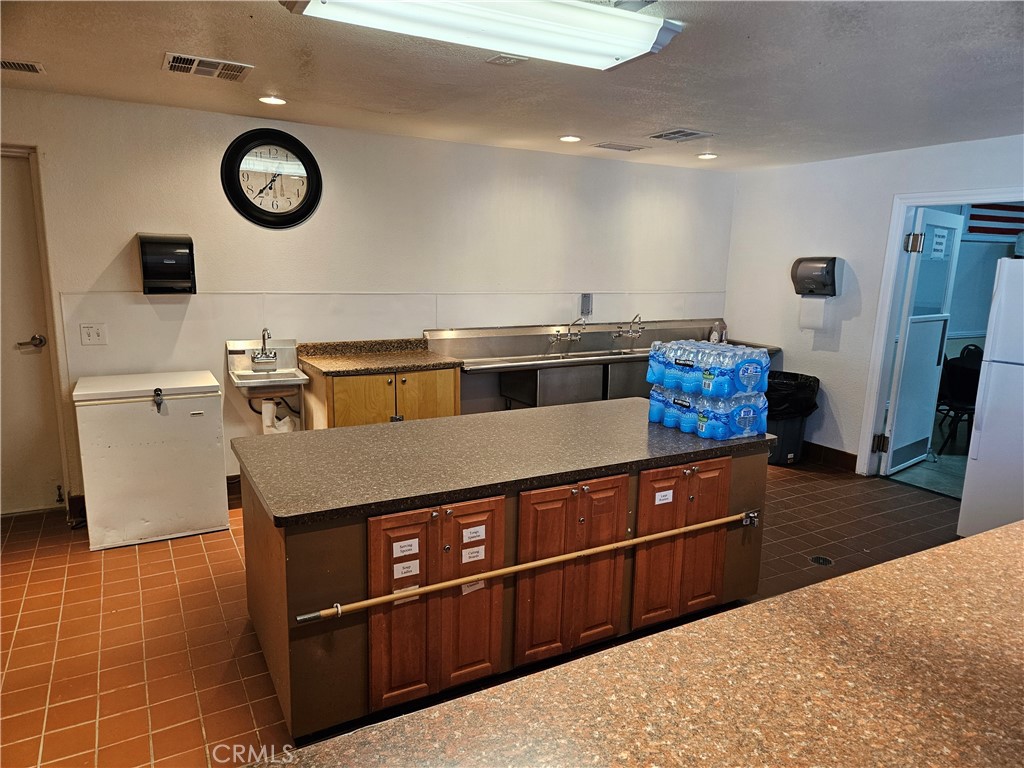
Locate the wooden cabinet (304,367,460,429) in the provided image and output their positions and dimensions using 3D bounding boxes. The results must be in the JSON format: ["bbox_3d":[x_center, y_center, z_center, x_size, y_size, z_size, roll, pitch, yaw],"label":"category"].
[{"bbox_3d":[-0.882,0.309,4.634,0.900,0.885,0.580,-5,13,-29],"label":"wooden cabinet"}]

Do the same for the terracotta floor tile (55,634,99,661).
[{"bbox_3d":[-1.832,1.111,2.874,0.152,0.012,0.152,-5,13,-29],"label":"terracotta floor tile"}]

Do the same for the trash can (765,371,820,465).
[{"bbox_3d":[2.232,0.288,5.674,0.520,0.710,0.520,-5,13,-29],"label":"trash can"}]

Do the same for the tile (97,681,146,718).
[{"bbox_3d":[-1.424,1.166,2.497,0.152,0.012,0.152,-5,13,-29],"label":"tile"}]

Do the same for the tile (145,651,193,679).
[{"bbox_3d":[-1.353,1.115,2.685,0.150,0.012,0.150,-5,13,-29],"label":"tile"}]

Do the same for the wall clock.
[{"bbox_3d":[-1.497,-1.282,4.270,0.606,0.606,0.055,-5,13,-29],"label":"wall clock"}]

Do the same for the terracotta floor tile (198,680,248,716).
[{"bbox_3d":[-1.071,1.172,2.518,0.152,0.012,0.152,-5,13,-29],"label":"terracotta floor tile"}]

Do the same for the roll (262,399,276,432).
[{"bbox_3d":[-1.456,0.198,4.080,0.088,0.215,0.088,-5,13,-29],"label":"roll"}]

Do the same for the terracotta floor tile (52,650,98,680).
[{"bbox_3d":[-1.704,1.109,2.662,0.150,0.012,0.150,-5,13,-29],"label":"terracotta floor tile"}]

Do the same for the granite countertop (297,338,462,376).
[{"bbox_3d":[-0.863,-0.194,4.540,0.948,0.128,0.610,-5,13,-29],"label":"granite countertop"}]

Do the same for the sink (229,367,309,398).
[{"bbox_3d":[-1.541,0.010,4.328,0.435,0.140,0.355,-5,13,-29],"label":"sink"}]

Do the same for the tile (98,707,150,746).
[{"bbox_3d":[-1.370,1.212,2.402,0.152,0.012,0.152,-5,13,-29],"label":"tile"}]

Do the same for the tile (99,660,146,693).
[{"bbox_3d":[-1.531,1.155,2.678,0.152,0.012,0.152,-5,13,-29],"label":"tile"}]

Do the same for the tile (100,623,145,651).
[{"bbox_3d":[-1.659,1.081,2.900,0.152,0.012,0.152,-5,13,-29],"label":"tile"}]

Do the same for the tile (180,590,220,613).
[{"bbox_3d":[-1.458,1.031,3.190,0.152,0.012,0.152,-5,13,-29],"label":"tile"}]

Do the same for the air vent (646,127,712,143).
[{"bbox_3d":[1.070,-1.565,4.310,0.290,0.020,0.340,-5,13,-29],"label":"air vent"}]

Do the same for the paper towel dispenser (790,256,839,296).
[{"bbox_3d":[2.452,-0.863,5.470,0.206,0.301,0.339,-5,13,-29],"label":"paper towel dispenser"}]

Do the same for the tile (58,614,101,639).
[{"bbox_3d":[-1.913,1.083,3.011,0.152,0.012,0.152,-5,13,-29],"label":"tile"}]

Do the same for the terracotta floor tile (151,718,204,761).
[{"bbox_3d":[-1.131,1.213,2.309,0.152,0.012,0.152,-5,13,-29],"label":"terracotta floor tile"}]

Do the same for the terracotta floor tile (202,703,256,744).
[{"bbox_3d":[-1.009,1.216,2.423,0.152,0.012,0.152,-5,13,-29],"label":"terracotta floor tile"}]

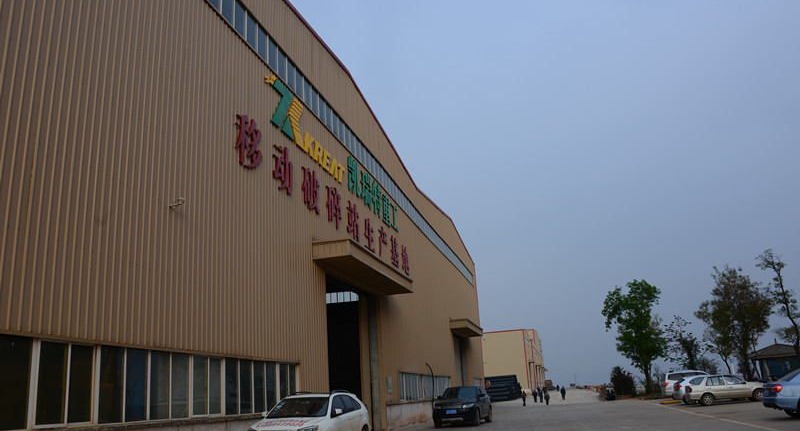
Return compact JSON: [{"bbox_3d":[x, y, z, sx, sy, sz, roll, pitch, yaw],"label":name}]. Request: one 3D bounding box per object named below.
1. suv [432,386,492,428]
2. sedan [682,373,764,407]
[{"bbox_3d":[2.818,8.416,27.535,1.930,1.640,4.370,-9,-17,18],"label":"suv"},{"bbox_3d":[17.354,9.207,33.010,4.150,1.470,1.640,-7,-17,12],"label":"sedan"}]

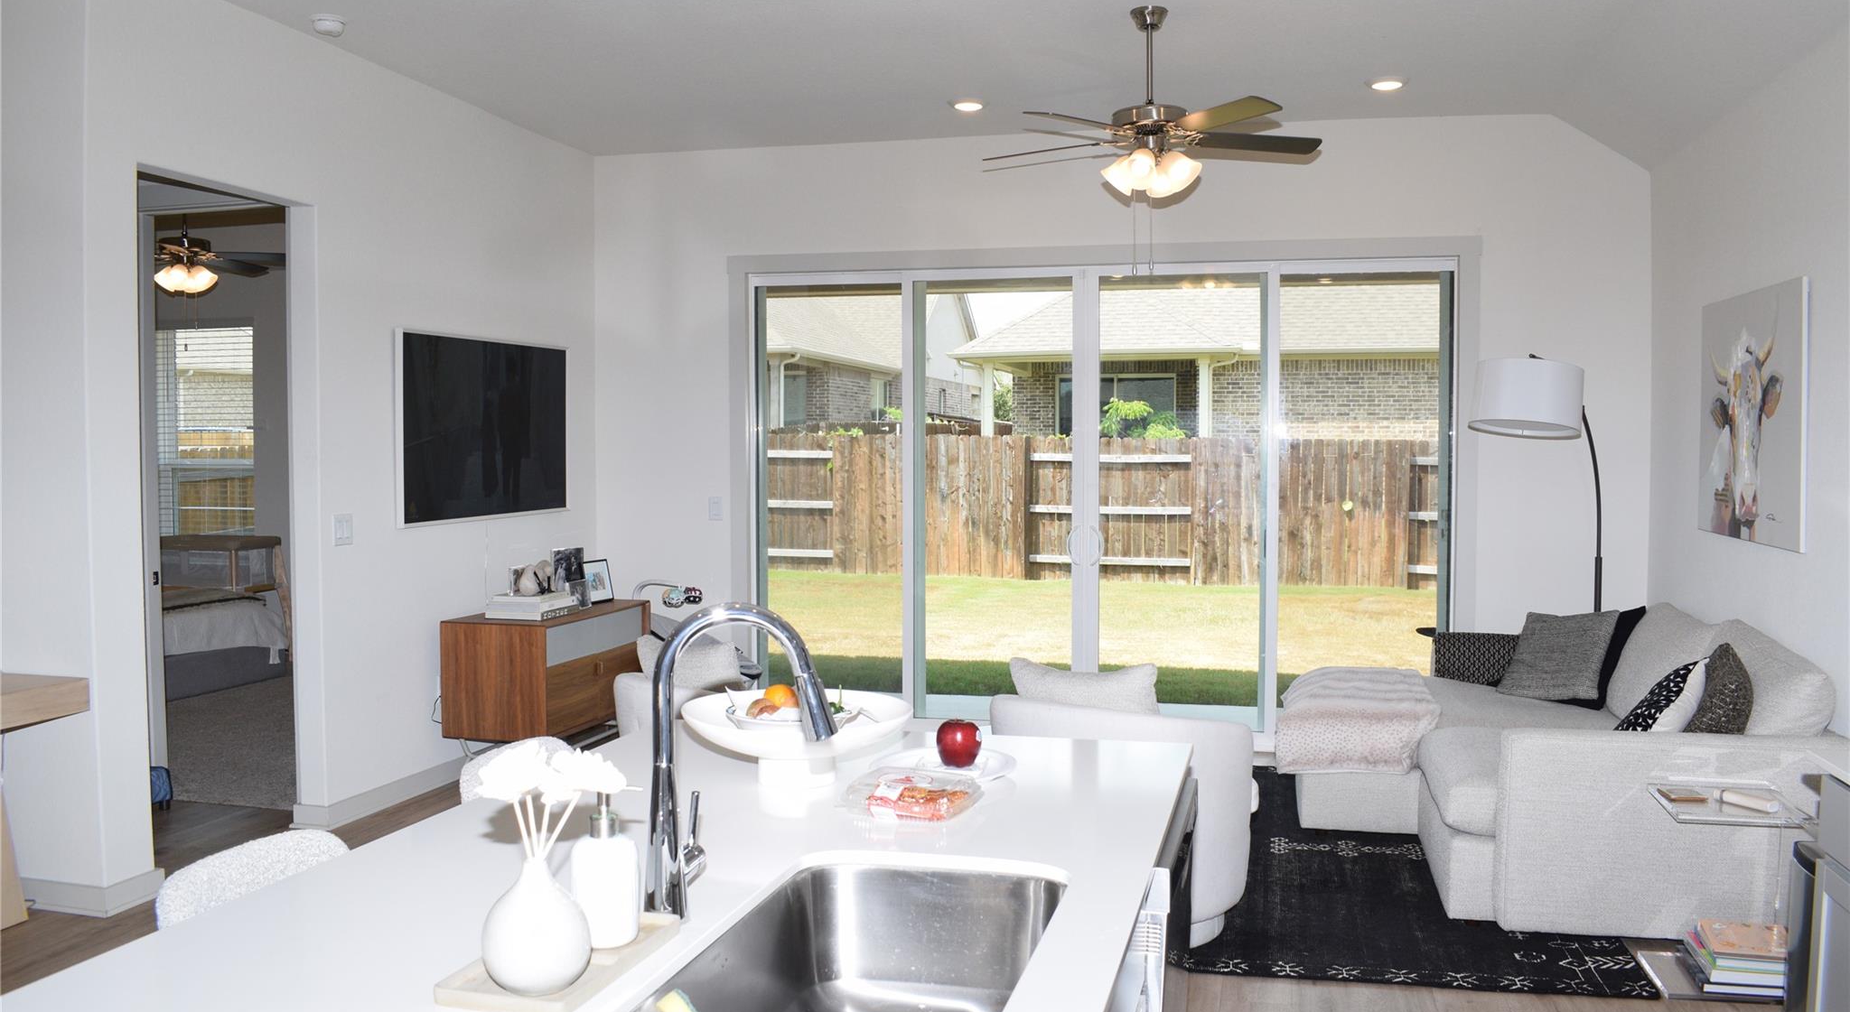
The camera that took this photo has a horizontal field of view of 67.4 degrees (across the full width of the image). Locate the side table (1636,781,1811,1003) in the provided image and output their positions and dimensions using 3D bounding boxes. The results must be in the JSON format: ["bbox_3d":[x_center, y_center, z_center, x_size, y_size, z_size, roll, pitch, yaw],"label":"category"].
[{"bbox_3d":[2.299,1.103,3.982,0.380,0.540,0.365,1,3,15],"label":"side table"}]

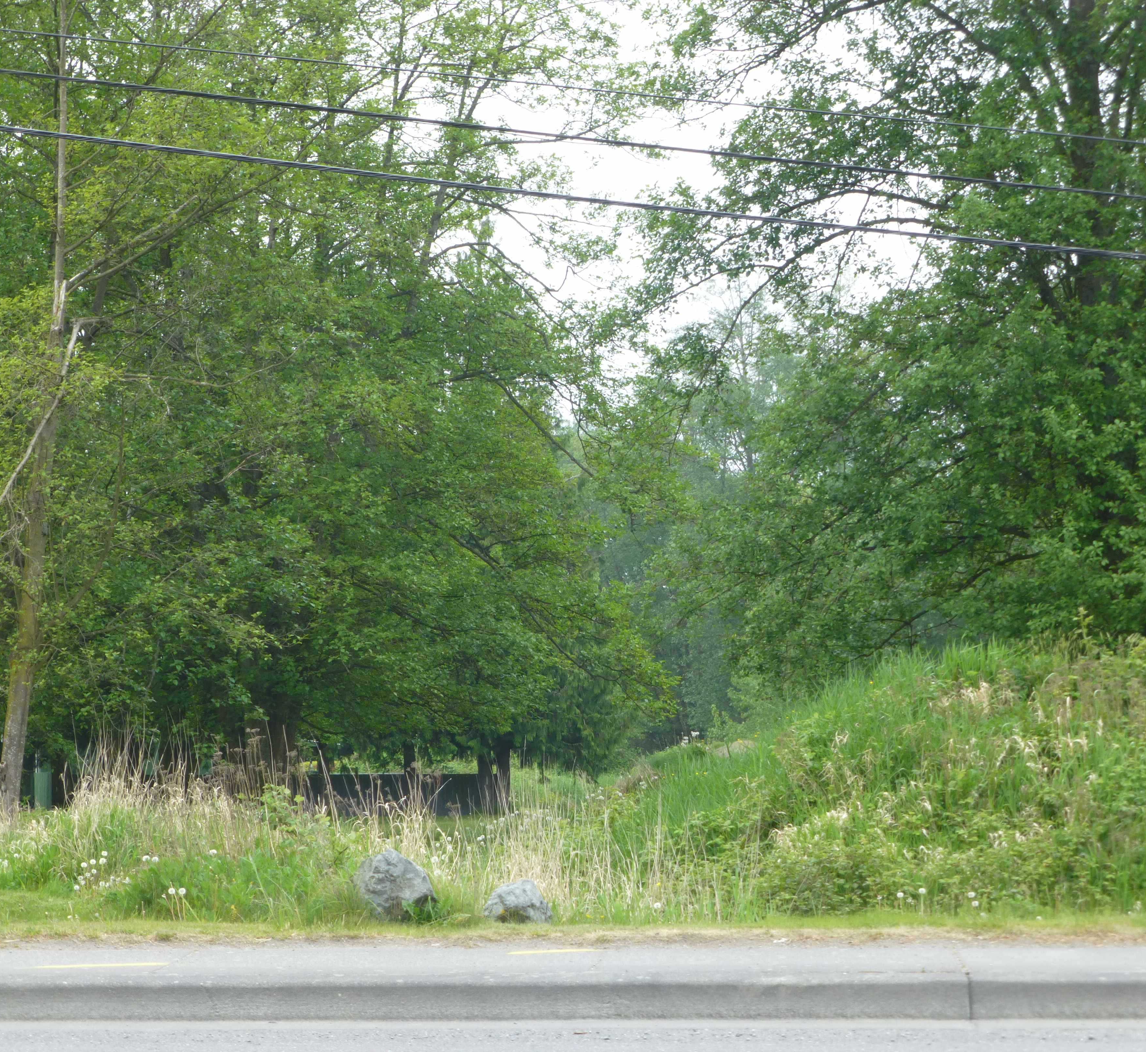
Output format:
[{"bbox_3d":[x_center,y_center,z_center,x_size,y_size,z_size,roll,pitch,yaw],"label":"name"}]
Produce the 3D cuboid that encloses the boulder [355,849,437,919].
[{"bbox_3d":[-0.920,1.865,17.900,0.420,0.370,0.370,0,-3,0],"label":"boulder"}]

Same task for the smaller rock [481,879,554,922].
[{"bbox_3d":[-0.286,1.940,17.800,0.360,0.235,0.310,0,-3,0],"label":"smaller rock"}]

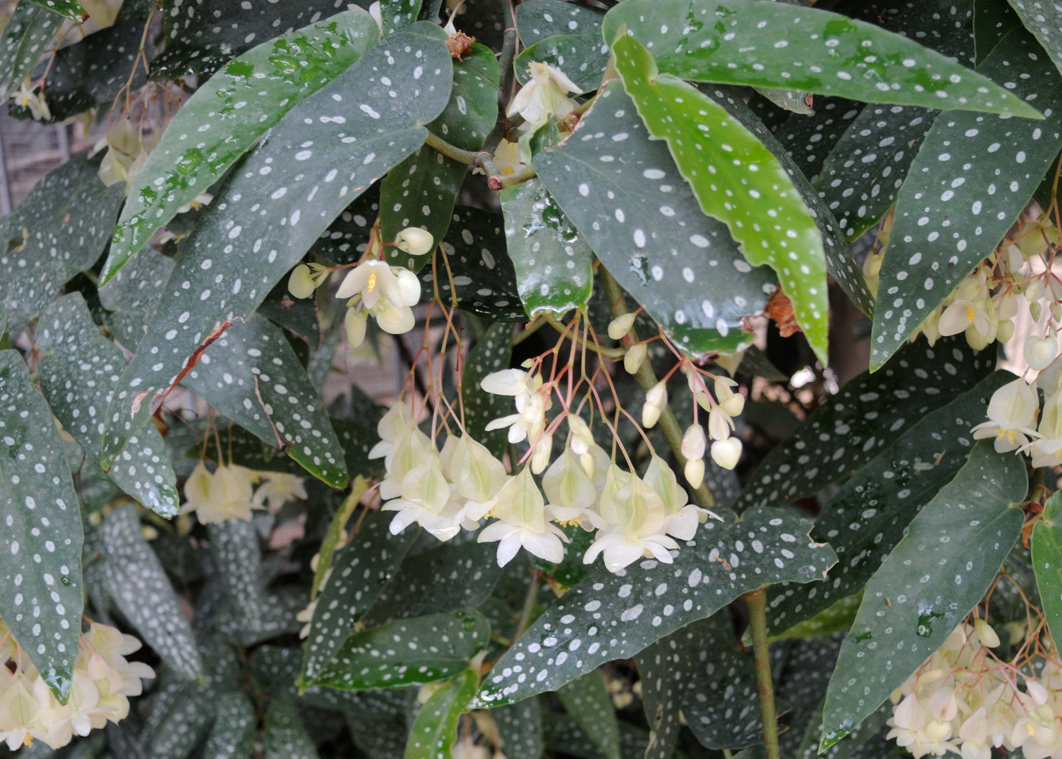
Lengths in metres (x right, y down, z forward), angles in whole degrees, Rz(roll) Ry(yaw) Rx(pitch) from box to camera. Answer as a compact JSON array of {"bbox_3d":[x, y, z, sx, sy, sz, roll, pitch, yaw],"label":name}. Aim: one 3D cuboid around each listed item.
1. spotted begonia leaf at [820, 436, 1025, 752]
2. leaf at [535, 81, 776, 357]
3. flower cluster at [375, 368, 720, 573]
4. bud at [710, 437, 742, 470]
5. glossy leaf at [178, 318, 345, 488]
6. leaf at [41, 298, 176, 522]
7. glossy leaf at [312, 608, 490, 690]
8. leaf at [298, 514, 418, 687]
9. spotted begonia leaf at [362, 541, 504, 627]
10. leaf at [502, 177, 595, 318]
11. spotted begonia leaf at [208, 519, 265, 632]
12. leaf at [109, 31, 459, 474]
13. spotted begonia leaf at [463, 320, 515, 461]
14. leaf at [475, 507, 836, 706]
[{"bbox_3d":[0.220,0.120,0.480,0.066,0.193,0.035,36,-12,11],"label":"spotted begonia leaf"},{"bbox_3d":[0.064,-0.088,0.465,0.088,0.161,0.045,-30,-18,-6],"label":"leaf"},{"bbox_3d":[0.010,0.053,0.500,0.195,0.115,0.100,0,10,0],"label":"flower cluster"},{"bbox_3d":[0.100,0.037,0.438,0.015,0.016,0.010,0,10,0],"label":"bud"},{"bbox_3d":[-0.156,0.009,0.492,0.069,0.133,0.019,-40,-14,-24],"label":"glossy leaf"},{"bbox_3d":[-0.269,0.015,0.560,0.066,0.165,0.035,-27,-14,-10],"label":"leaf"},{"bbox_3d":[-0.083,0.175,0.560,0.114,0.050,0.030,-13,-26,-10],"label":"glossy leaf"},{"bbox_3d":[-0.118,0.142,0.580,0.052,0.132,0.030,28,-18,0],"label":"leaf"},{"bbox_3d":[-0.067,0.133,0.569,0.094,0.014,0.055,-15,44,-18],"label":"spotted begonia leaf"},{"bbox_3d":[0.008,-0.067,0.430,0.046,0.077,0.024,-8,-30,-6],"label":"leaf"},{"bbox_3d":[-0.259,0.164,0.750,0.043,0.112,0.014,-8,-18,-35],"label":"spotted begonia leaf"},{"bbox_3d":[-0.122,-0.065,0.440,0.078,0.268,0.050,33,-9,18],"label":"leaf"},{"bbox_3d":[-0.030,0.010,0.610,0.045,0.111,0.025,0,-11,11],"label":"spotted begonia leaf"},{"bbox_3d":[0.071,0.120,0.459,0.200,0.021,0.061,-19,51,-14],"label":"leaf"}]

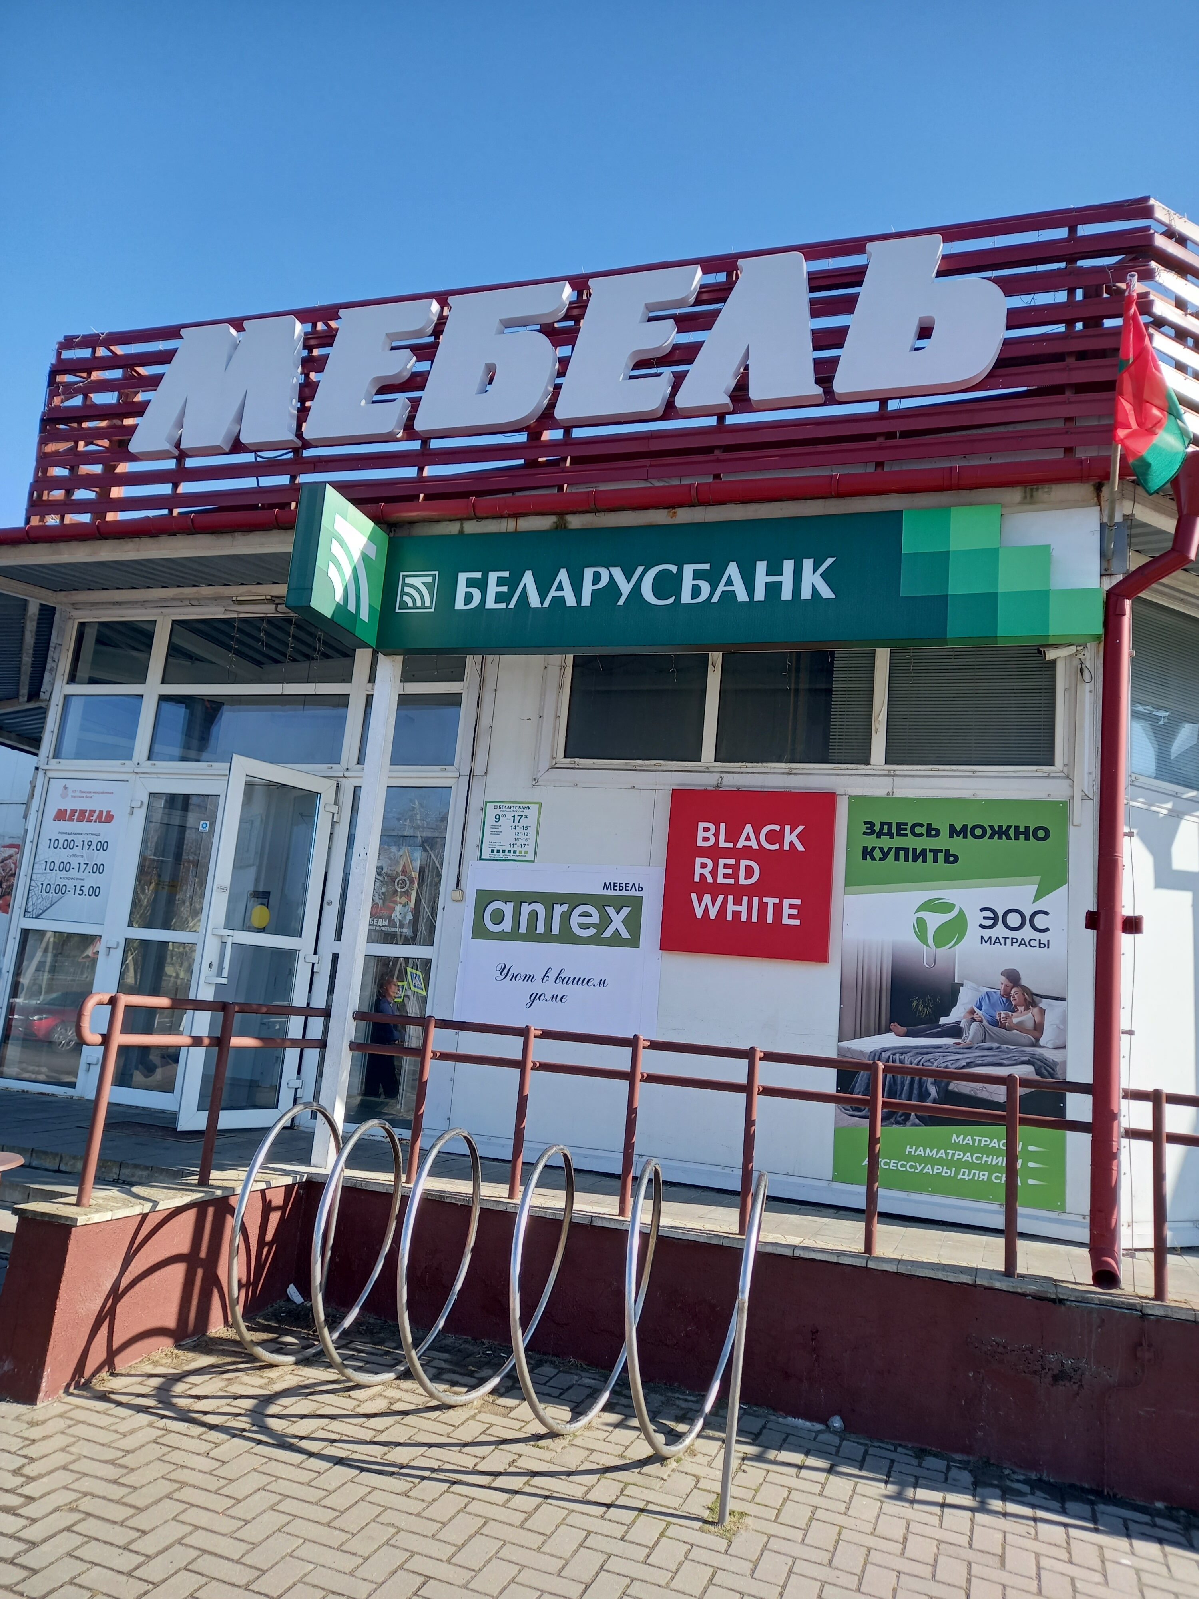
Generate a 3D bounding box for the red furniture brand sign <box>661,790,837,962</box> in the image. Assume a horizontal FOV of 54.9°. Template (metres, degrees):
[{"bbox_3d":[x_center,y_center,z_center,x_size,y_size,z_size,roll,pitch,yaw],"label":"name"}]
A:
[{"bbox_3d":[0.786,0.391,6.093,0.892,0.877,0.040,2,-8,20],"label":"red furniture brand sign"}]

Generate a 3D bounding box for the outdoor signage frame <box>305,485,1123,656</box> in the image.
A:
[{"bbox_3d":[0.351,-1.066,5.199,3.557,0.605,0.750,2,-8,20],"label":"outdoor signage frame"}]

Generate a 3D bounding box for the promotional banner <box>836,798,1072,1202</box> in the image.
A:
[{"bbox_3d":[1.724,0.949,5.673,1.065,1.928,0.020,2,-8,20],"label":"promotional banner"}]

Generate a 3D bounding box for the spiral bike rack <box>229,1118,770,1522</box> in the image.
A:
[{"bbox_3d":[-0.391,1.898,4.674,2.180,1.030,1.000,2,-8,20],"label":"spiral bike rack"}]

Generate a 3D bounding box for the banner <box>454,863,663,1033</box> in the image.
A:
[{"bbox_3d":[-0.233,0.825,6.408,1.186,0.932,0.020,2,-8,20],"label":"banner"}]

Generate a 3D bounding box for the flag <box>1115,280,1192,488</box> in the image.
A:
[{"bbox_3d":[2.078,-1.478,4.340,0.280,0.780,0.440,2,-8,20],"label":"flag"}]

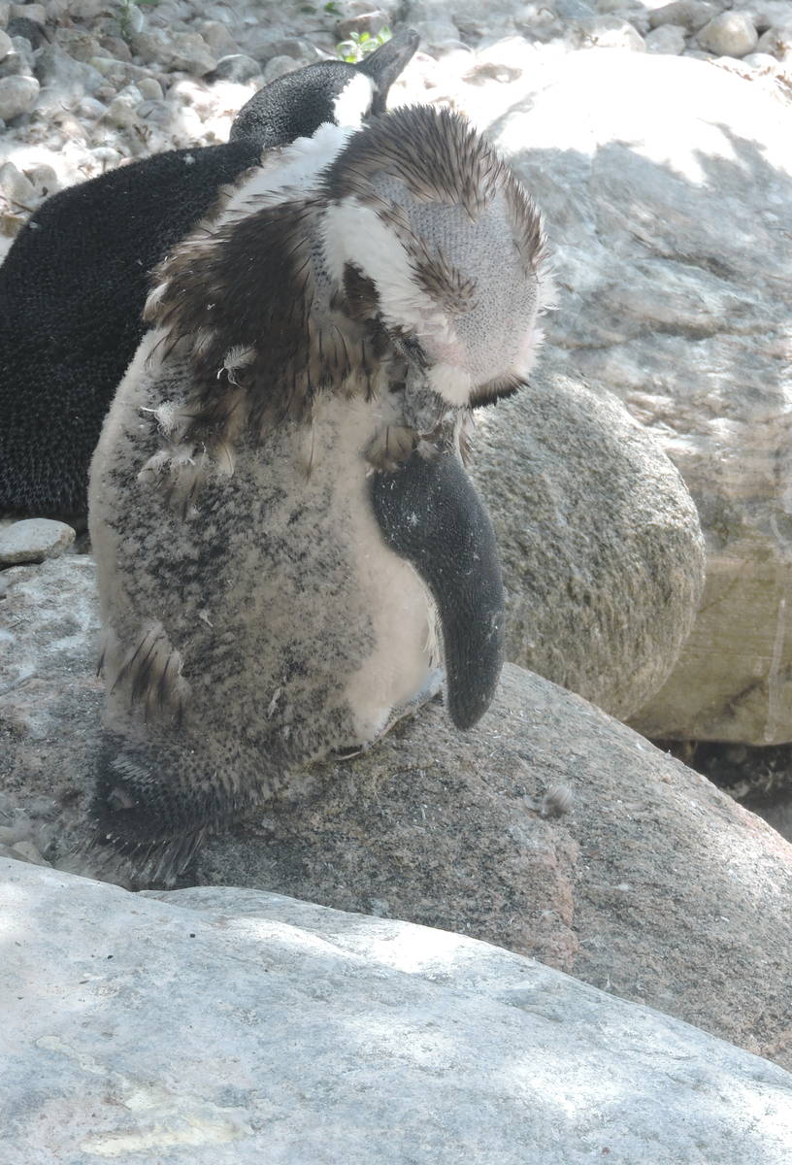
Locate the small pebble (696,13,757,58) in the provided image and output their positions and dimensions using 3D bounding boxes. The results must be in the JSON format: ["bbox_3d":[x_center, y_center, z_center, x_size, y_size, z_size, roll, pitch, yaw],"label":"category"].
[{"bbox_3d":[0.251,-0.415,4.604,0.046,0.034,0.039,0,30,0],"label":"small pebble"}]

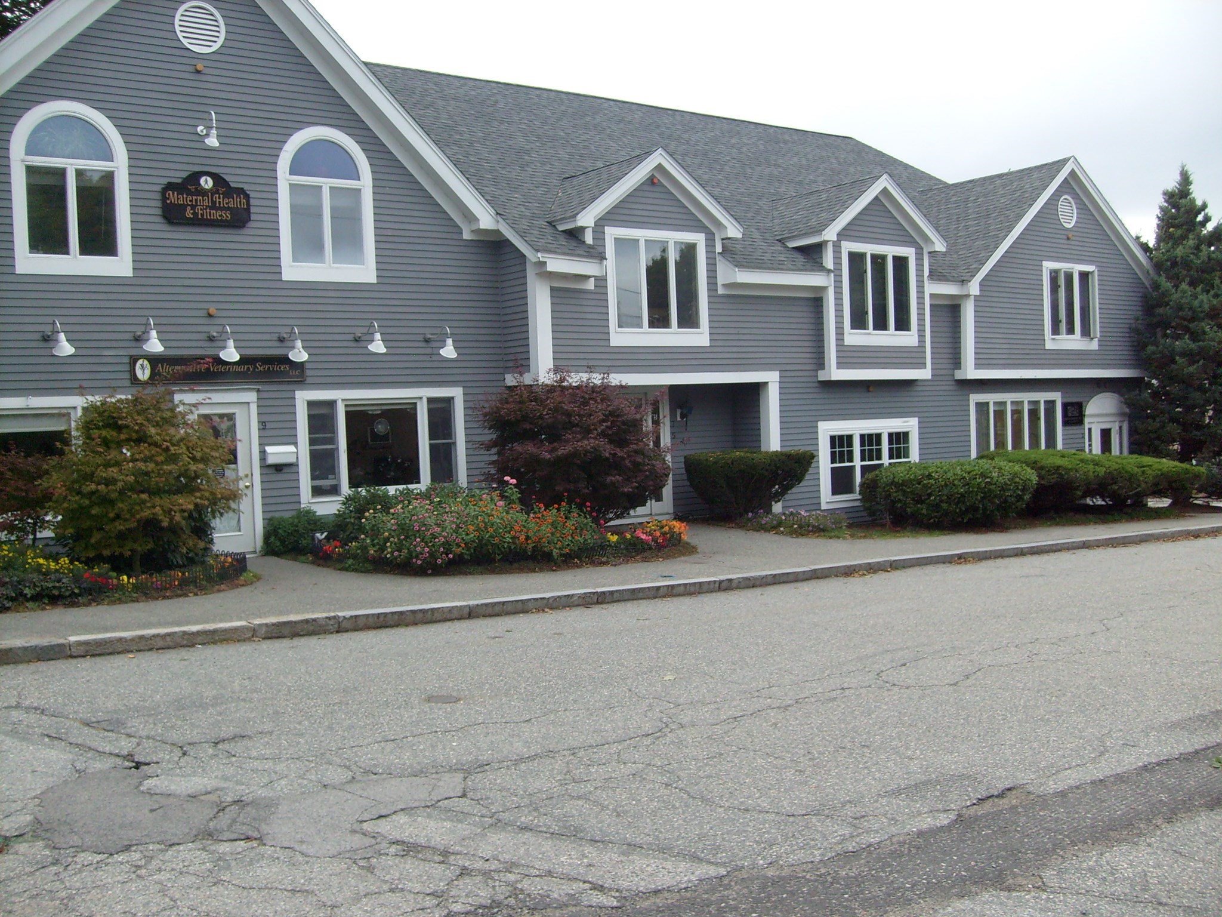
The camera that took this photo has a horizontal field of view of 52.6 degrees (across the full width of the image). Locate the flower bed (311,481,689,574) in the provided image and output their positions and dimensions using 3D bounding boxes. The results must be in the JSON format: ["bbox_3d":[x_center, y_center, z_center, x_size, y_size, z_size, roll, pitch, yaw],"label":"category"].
[{"bbox_3d":[-1.303,0.822,15.753,4.500,0.900,2.700,-3,2,-35],"label":"flower bed"}]

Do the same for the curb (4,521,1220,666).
[{"bbox_3d":[2.322,1.300,14.407,17.800,0.180,0.220,-2,1,-35],"label":"curb"}]

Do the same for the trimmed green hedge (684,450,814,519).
[{"bbox_3d":[2.267,0.486,19.448,2.100,1.100,1.750,-3,2,-35],"label":"trimmed green hedge"}]

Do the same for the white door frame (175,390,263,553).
[{"bbox_3d":[-5.162,0.198,16.425,1.130,2.250,0.160,-3,2,-35],"label":"white door frame"}]

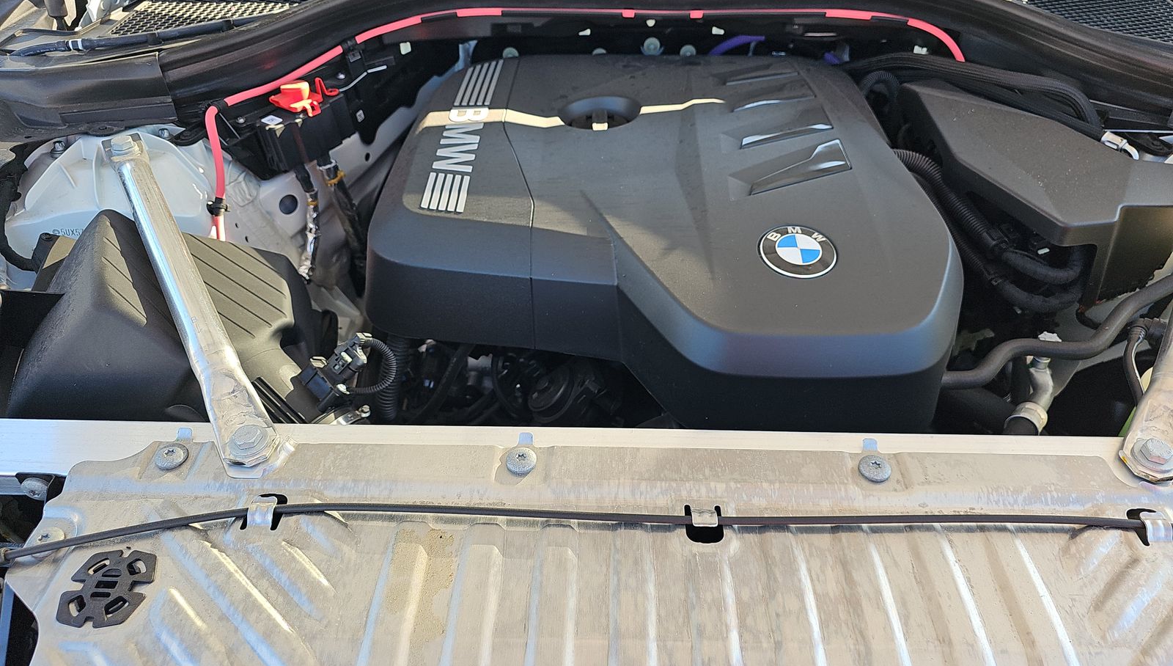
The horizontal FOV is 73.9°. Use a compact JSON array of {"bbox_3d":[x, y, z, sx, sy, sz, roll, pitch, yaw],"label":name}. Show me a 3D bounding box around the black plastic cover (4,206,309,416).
[{"bbox_3d":[-0.380,0.014,0.739,0.275,0.170,0.225,1,42,1],"label":"black plastic cover"}]

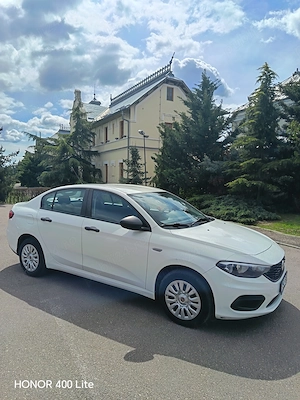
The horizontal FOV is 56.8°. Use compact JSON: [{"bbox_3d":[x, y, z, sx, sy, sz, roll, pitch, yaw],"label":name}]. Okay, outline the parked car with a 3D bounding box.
[{"bbox_3d":[-0.334,0.524,4.402,4.530,1.490,1.820,4,4,32],"label":"parked car"}]

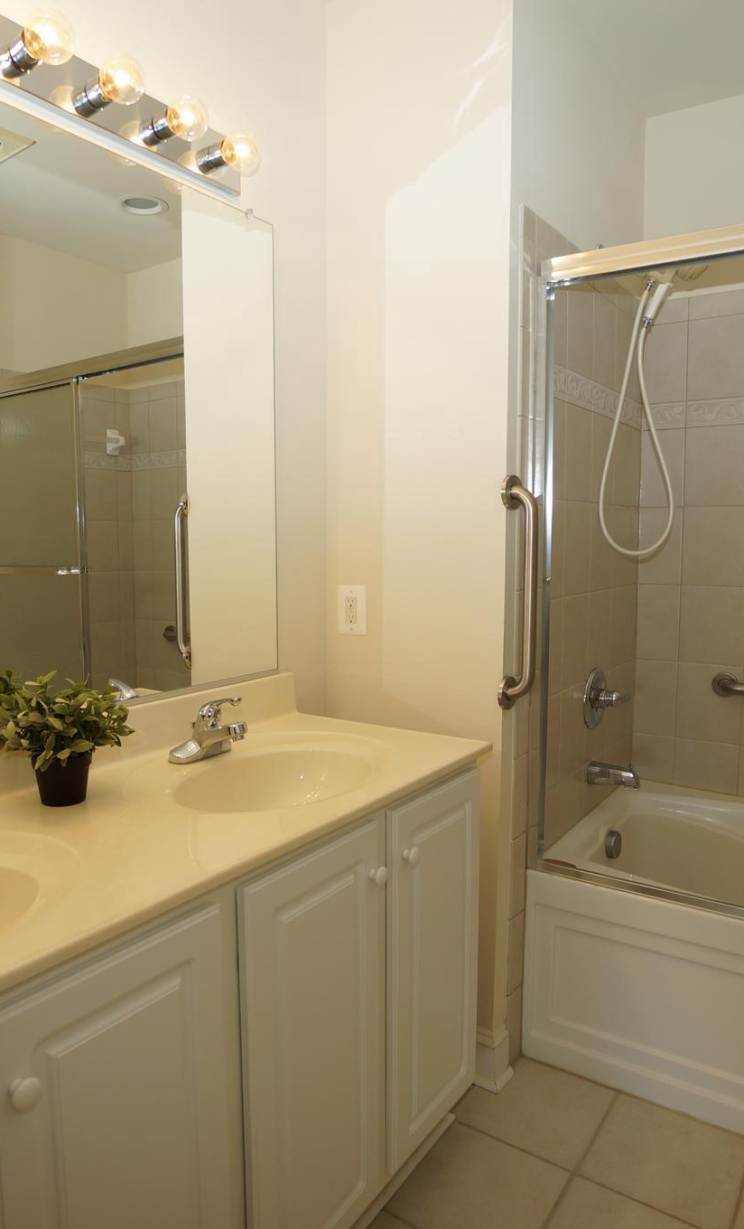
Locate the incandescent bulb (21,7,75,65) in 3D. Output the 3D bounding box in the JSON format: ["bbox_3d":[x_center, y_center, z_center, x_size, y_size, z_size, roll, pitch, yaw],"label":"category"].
[{"bbox_3d":[-0.538,-0.961,1.280,0.088,0.080,0.080,3,6,33],"label":"incandescent bulb"}]

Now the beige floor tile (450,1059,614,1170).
[{"bbox_3d":[0.393,1.166,1.828,0.302,0.009,0.298,4,7,35],"label":"beige floor tile"}]

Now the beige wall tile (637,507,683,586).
[{"bbox_3d":[0.995,-0.232,2.645,0.138,0.255,0.010,3,6,33],"label":"beige wall tile"}]

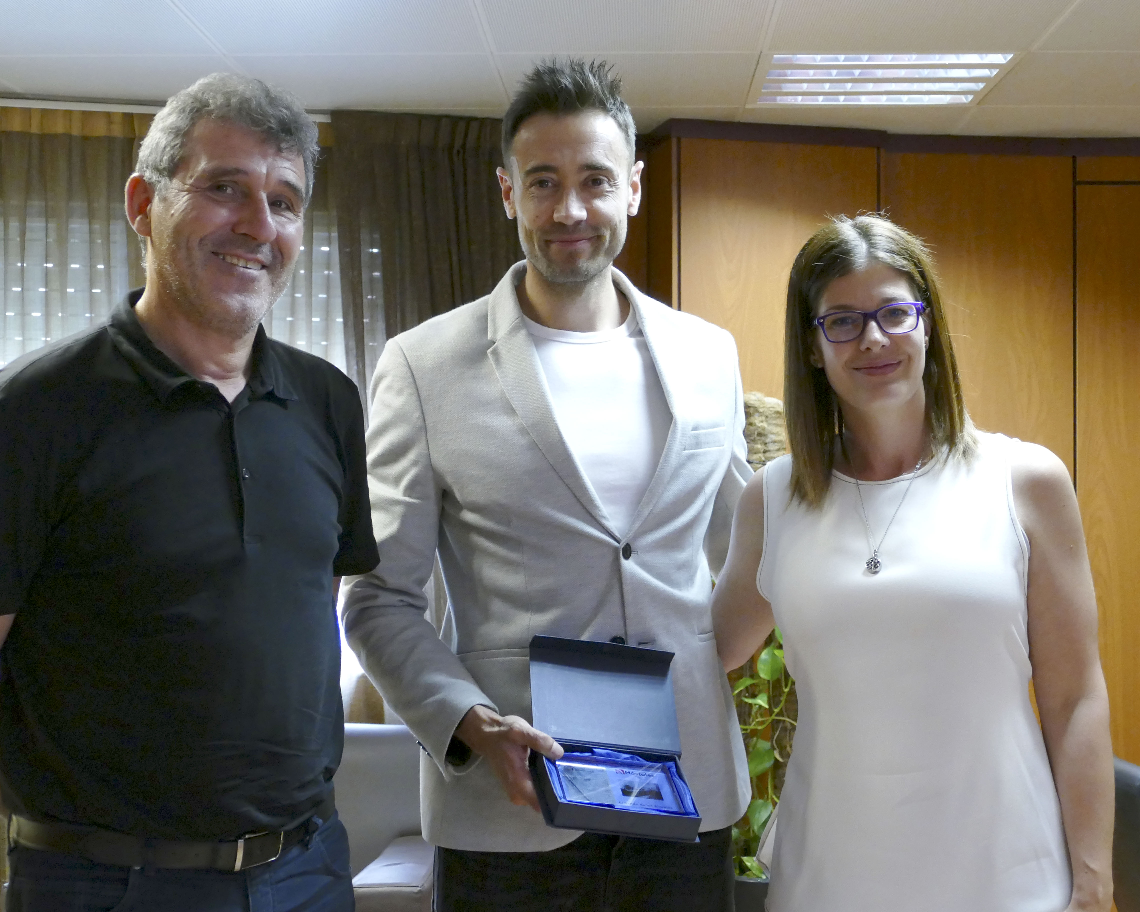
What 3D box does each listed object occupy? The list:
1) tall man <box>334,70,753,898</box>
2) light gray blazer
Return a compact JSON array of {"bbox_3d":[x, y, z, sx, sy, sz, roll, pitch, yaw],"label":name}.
[{"bbox_3d":[0.020,0.450,1.920,0.580,1.890,0.410,0,1,-16],"label":"tall man"},{"bbox_3d":[0.015,0.122,1.930,0.560,0.750,0.360,0,1,-16],"label":"light gray blazer"}]

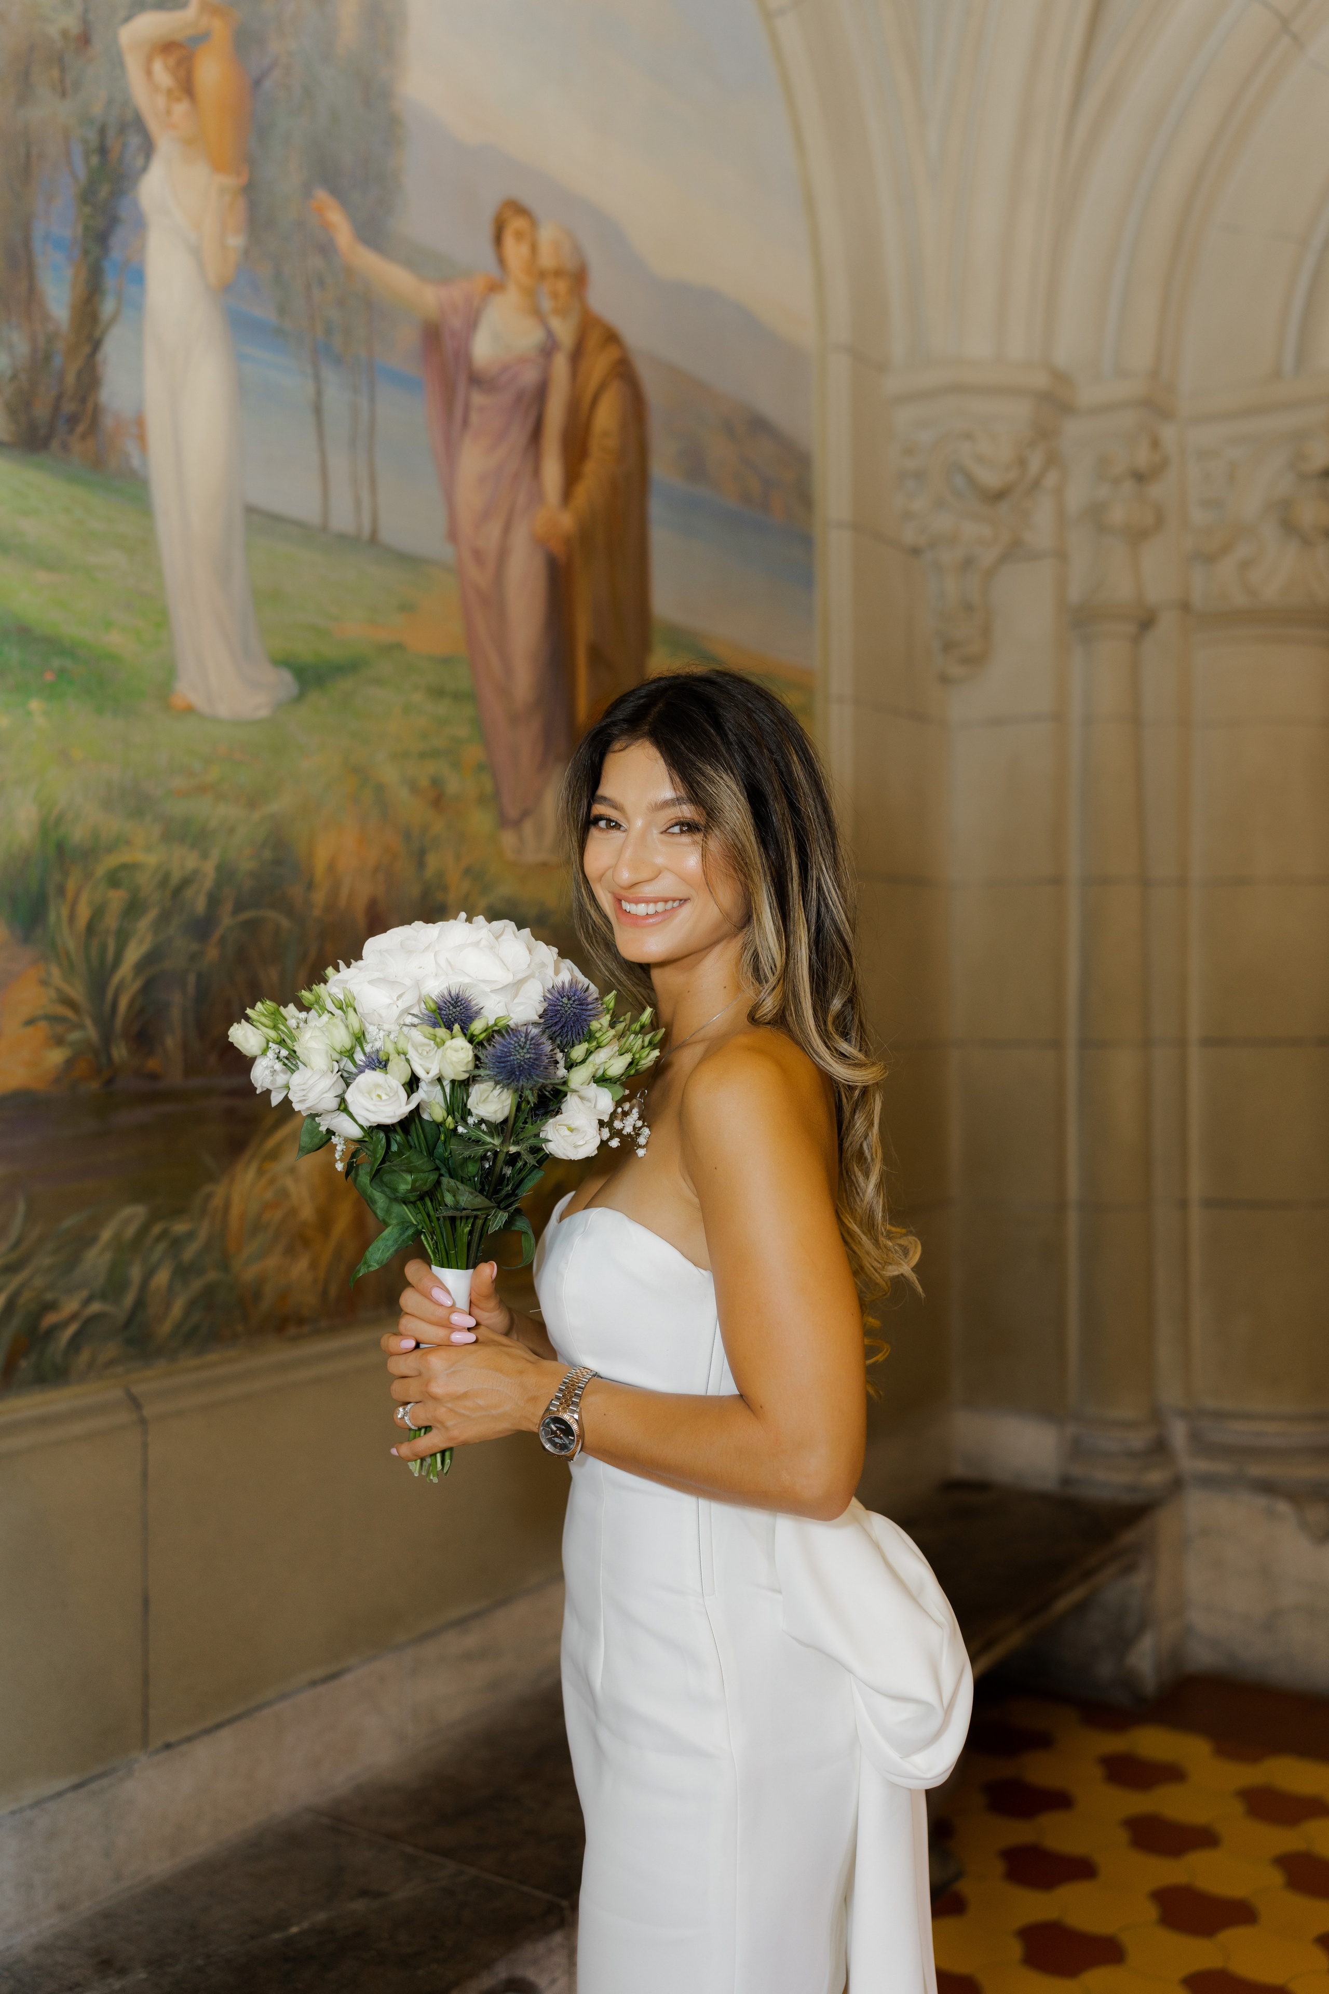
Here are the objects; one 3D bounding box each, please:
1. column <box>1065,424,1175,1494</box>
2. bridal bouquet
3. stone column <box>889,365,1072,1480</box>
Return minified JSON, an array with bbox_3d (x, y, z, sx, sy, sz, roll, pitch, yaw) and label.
[{"bbox_3d":[1.000,-0.080,4.240,0.210,2.320,0.200,0,0,32],"label":"column"},{"bbox_3d":[-0.162,0.148,1.430,0.320,0.415,0.290,0,0,14],"label":"bridal bouquet"},{"bbox_3d":[0.700,-0.130,4.260,0.330,2.440,0.270,0,0,32],"label":"stone column"}]

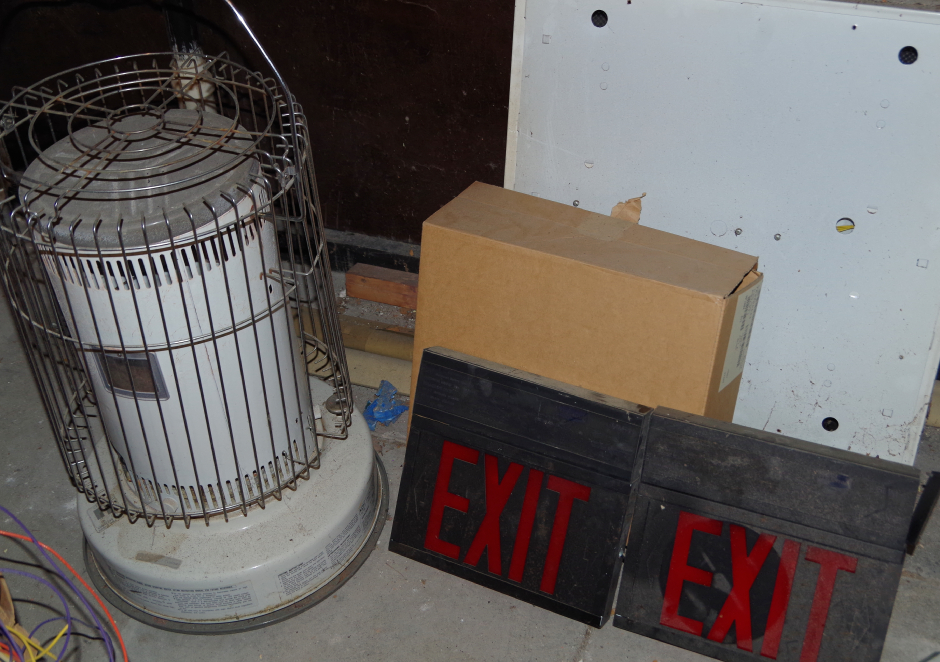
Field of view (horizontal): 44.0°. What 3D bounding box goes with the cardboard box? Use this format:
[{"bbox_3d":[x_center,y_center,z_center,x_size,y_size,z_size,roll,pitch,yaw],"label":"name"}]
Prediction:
[{"bbox_3d":[0.137,0.055,1.553,0.396,0.382,0.158,16,28,22],"label":"cardboard box"}]

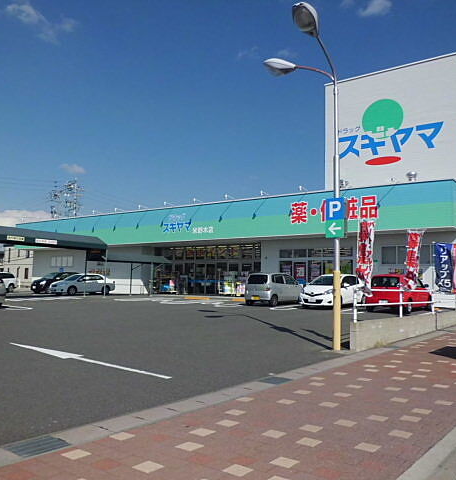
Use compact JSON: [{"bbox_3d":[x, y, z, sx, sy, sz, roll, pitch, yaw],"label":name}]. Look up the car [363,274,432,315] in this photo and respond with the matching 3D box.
[{"bbox_3d":[7.150,2.180,19.800,1.665,1.530,3.600,-3,-7,39],"label":"car"}]

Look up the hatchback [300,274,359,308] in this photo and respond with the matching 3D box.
[{"bbox_3d":[4.820,2.290,21.600,1.695,1.500,3.885,-3,-6,38],"label":"hatchback"}]

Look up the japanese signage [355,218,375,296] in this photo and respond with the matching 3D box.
[{"bbox_3d":[3.250,0.440,11.400,0.450,1.780,0.150,0,-5,13],"label":"japanese signage"}]

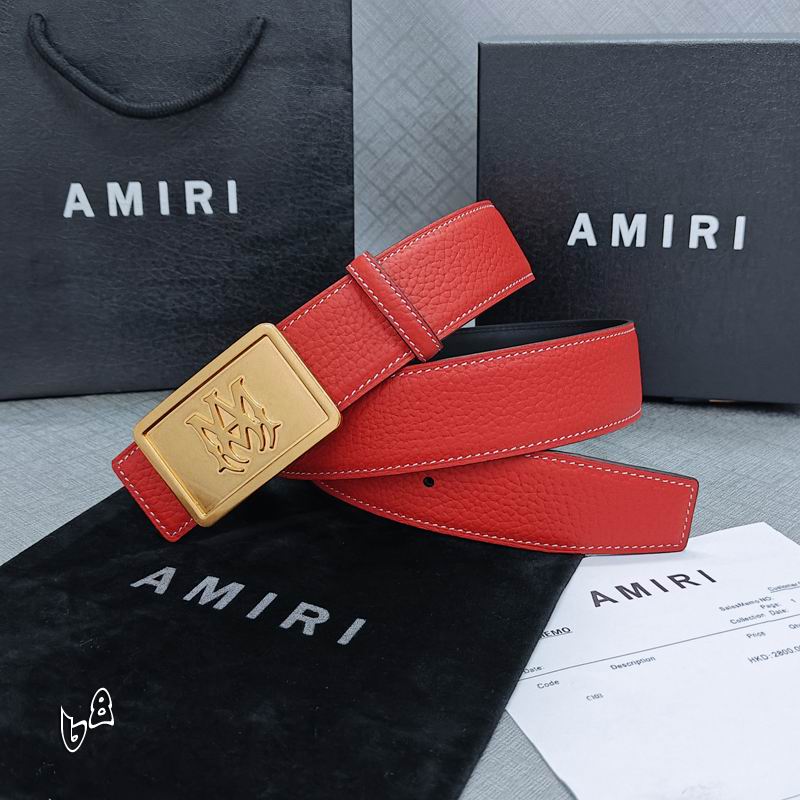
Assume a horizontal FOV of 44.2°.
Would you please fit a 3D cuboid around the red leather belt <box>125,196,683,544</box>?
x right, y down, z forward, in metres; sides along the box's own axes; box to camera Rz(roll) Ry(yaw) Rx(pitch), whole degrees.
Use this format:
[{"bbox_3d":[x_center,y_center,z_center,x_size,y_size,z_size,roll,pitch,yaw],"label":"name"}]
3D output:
[{"bbox_3d":[0.005,-0.017,0.382,0.222,0.109,0.115,0,22,-4],"label":"red leather belt"}]

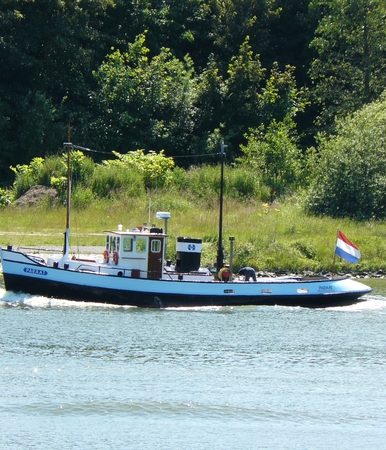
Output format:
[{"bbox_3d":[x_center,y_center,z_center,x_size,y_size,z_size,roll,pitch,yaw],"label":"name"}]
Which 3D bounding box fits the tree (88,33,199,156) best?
[{"bbox_3d":[-3.170,-8.036,293.000,7.200,8.700,6.600,0,2,0],"label":"tree"}]

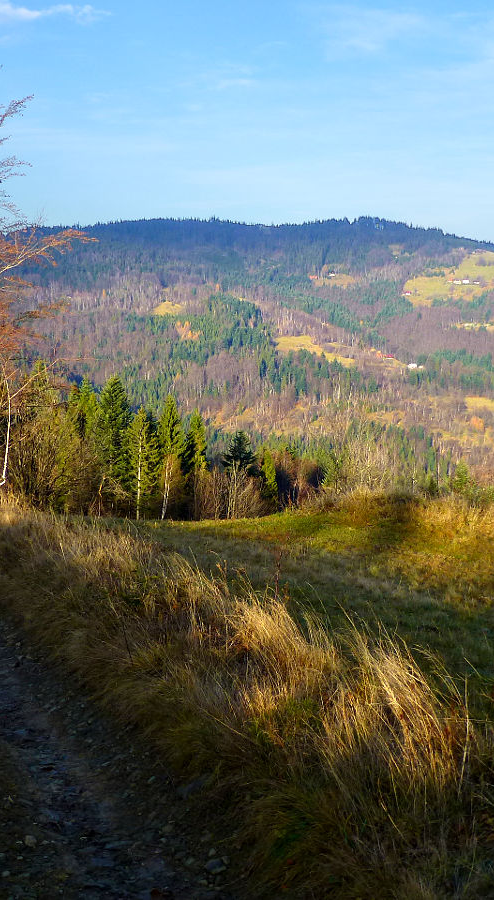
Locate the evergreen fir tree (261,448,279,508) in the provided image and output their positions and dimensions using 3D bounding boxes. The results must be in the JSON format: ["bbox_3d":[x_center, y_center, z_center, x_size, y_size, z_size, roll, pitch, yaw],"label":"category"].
[{"bbox_3d":[1.316,1.652,66.000,1.010,3.470,1.010,0,3,0],"label":"evergreen fir tree"}]

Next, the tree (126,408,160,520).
[{"bbox_3d":[-5.143,0.714,58.000,1.670,5.510,1.670,0,3,0],"label":"tree"}]

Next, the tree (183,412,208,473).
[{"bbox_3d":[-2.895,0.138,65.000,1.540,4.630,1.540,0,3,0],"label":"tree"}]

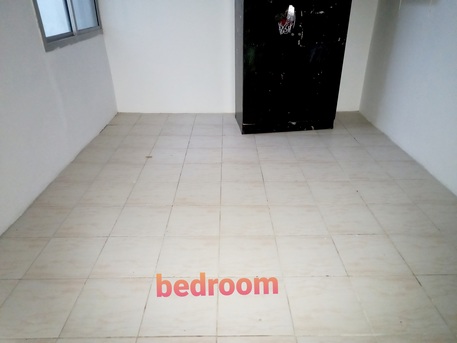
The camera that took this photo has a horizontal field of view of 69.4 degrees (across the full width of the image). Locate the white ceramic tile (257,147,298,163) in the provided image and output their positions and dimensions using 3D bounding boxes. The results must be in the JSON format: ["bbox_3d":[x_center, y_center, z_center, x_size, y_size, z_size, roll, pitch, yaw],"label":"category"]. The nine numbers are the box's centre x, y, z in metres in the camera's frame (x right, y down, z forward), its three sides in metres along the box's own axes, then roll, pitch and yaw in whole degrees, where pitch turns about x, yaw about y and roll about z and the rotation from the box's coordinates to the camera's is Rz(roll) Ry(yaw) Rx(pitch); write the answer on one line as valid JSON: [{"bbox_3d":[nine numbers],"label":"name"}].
[{"bbox_3d":[0.517,-0.180,3.523,0.390,0.010,0.390,-1,27,0],"label":"white ceramic tile"}]

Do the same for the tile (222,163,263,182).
[{"bbox_3d":[0.129,0.003,3.176,0.390,0.010,0.390,-1,27,0],"label":"tile"}]

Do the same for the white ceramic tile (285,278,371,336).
[{"bbox_3d":[0.541,0.742,1.849,0.400,0.010,0.400,-1,27,0],"label":"white ceramic tile"}]

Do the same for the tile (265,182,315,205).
[{"bbox_3d":[0.537,0.190,2.914,0.400,0.010,0.400,-1,27,0],"label":"tile"}]

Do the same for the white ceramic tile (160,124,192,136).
[{"bbox_3d":[-0.657,-0.527,4.215,0.390,0.010,0.390,-1,27,0],"label":"white ceramic tile"}]

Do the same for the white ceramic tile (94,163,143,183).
[{"bbox_3d":[-0.899,0.015,2.742,0.335,0.010,0.335,-1,27,0],"label":"white ceramic tile"}]

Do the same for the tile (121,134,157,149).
[{"bbox_3d":[-0.897,-0.294,3.339,0.335,0.010,0.335,-1,27,0],"label":"tile"}]

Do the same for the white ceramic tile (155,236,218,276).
[{"bbox_3d":[-0.237,0.510,1.995,0.359,0.010,0.359,0,27,0],"label":"white ceramic tile"}]

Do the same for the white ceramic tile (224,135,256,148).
[{"bbox_3d":[0.111,-0.298,3.328,0.335,0.010,0.335,-1,27,0],"label":"white ceramic tile"}]

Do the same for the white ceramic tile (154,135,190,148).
[{"bbox_3d":[-0.554,-0.288,3.279,0.330,0.010,0.330,0,27,0],"label":"white ceramic tile"}]

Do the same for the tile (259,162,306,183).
[{"bbox_3d":[0.439,0.006,2.694,0.330,0.010,0.330,0,27,0],"label":"tile"}]

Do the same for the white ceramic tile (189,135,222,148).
[{"bbox_3d":[-0.217,-0.283,3.140,0.313,0.010,0.313,0,27,0],"label":"white ceramic tile"}]

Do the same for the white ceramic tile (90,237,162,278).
[{"bbox_3d":[-0.599,0.512,1.994,0.359,0.010,0.359,0,27,0],"label":"white ceramic tile"}]

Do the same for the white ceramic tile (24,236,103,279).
[{"bbox_3d":[-0.876,0.471,1.813,0.330,0.010,0.330,0,27,0],"label":"white ceramic tile"}]

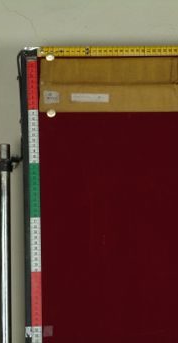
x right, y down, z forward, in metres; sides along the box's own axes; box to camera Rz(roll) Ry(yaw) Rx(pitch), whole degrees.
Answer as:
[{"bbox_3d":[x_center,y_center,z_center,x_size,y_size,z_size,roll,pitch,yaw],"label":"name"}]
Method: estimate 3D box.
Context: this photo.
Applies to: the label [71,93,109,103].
[{"bbox_3d":[0.003,-0.138,2.360,0.071,0.016,0.001,-1,-4,5],"label":"label"}]

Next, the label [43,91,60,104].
[{"bbox_3d":[-0.070,-0.140,2.365,0.029,0.023,0.001,-1,-4,5],"label":"label"}]

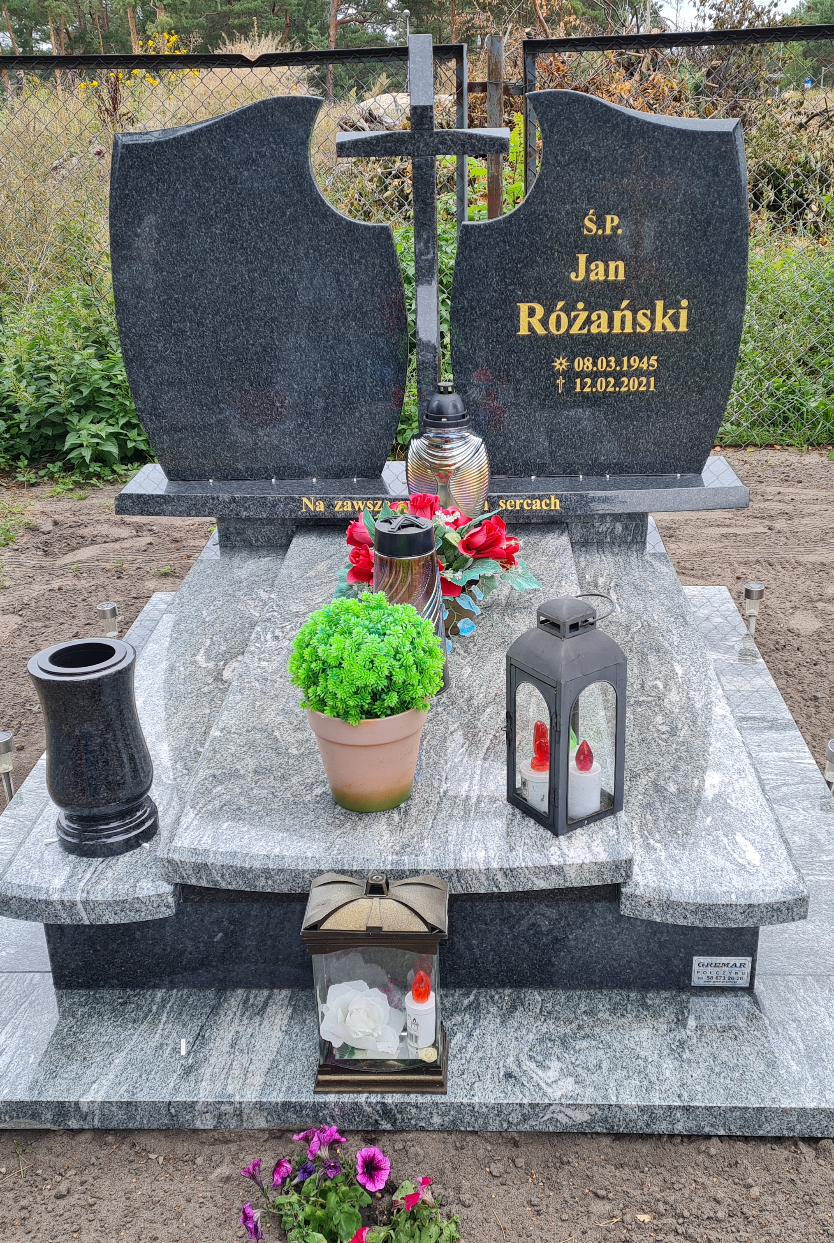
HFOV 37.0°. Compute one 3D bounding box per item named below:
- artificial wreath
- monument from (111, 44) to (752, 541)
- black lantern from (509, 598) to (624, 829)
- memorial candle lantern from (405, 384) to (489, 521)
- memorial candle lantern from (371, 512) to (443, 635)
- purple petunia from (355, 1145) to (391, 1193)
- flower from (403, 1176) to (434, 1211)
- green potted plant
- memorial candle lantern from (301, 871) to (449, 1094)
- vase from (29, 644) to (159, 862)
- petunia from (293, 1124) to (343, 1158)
[{"bbox_3d":[0.046,-0.146,2.877,0.475,0.300,0.340,-1,24,3],"label":"artificial wreath"},{"bbox_3d":[0.018,-0.758,3.002,1.552,1.174,0.271,-1,23,3],"label":"monument"},{"bbox_3d":[0.263,0.148,2.203,0.151,0.407,0.151,-15,26,-30],"label":"black lantern"},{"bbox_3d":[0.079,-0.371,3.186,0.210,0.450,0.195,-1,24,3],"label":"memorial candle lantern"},{"bbox_3d":[-0.014,-0.043,2.712,0.160,0.377,0.160,-1,22,3],"label":"memorial candle lantern"},{"bbox_3d":[-0.062,0.784,1.783,0.053,0.064,0.042,-5,24,-6],"label":"purple petunia"},{"bbox_3d":[0.002,0.806,1.756,0.047,0.046,0.042,-3,24,-2],"label":"flower"},{"bbox_3d":[-0.084,0.137,2.163,0.265,0.360,0.262,-1,24,3],"label":"green potted plant"},{"bbox_3d":[-0.054,0.550,1.925,0.215,0.335,0.138,-1,24,3],"label":"memorial candle lantern"},{"bbox_3d":[-0.588,0.234,2.289,0.189,0.361,0.189,-1,22,3],"label":"vase"},{"bbox_3d":[-0.152,0.796,1.907,0.077,0.048,0.053,-1,22,3],"label":"petunia"}]

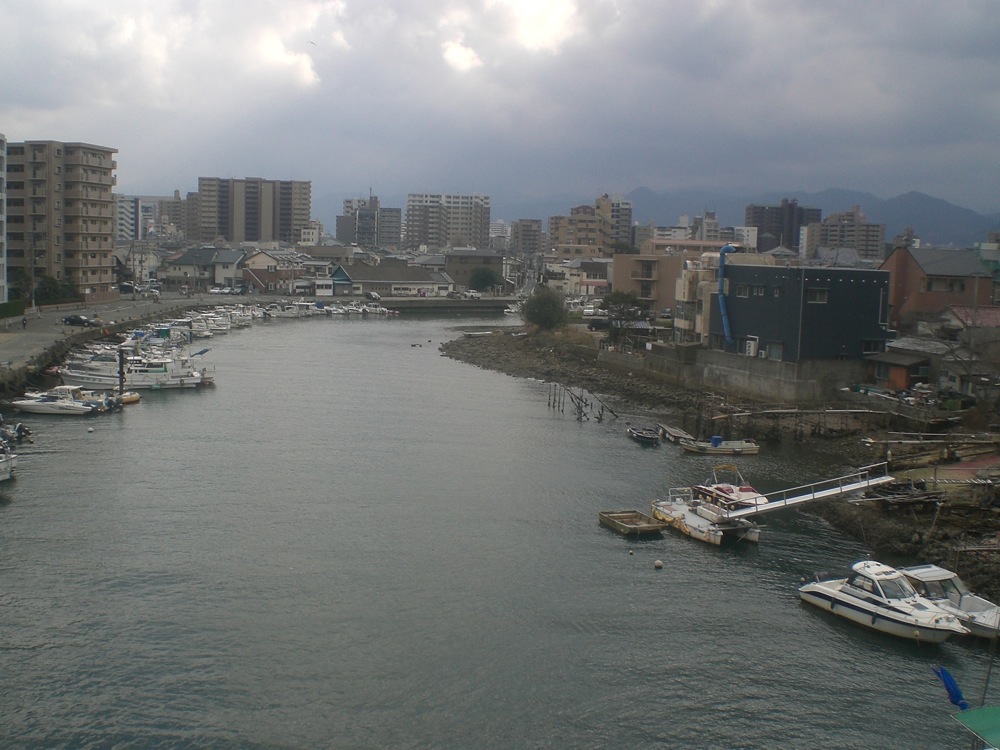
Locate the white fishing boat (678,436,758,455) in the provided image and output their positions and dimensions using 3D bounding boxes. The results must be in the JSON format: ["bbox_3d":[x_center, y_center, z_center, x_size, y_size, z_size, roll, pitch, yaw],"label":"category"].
[{"bbox_3d":[15.151,4.889,76.103,5.600,1.200,1.650,1,7,-10],"label":"white fishing boat"}]

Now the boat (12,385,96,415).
[{"bbox_3d":[-33.833,2.047,83.406,6.000,2.150,2.100,0,7,-12],"label":"boat"}]

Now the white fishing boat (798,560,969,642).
[{"bbox_3d":[14.784,8.383,41.654,2.450,2.200,7.200,-2,7,-27],"label":"white fishing boat"}]

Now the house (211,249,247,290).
[{"bbox_3d":[-59.186,-23.005,242.258,5.310,8.890,6.800,3,7,12],"label":"house"}]

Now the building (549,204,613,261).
[{"bbox_3d":[26.089,-40.212,343.000,14.500,27.300,12.000,4,7,18],"label":"building"}]

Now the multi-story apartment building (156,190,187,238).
[{"bbox_3d":[-237.828,-108.534,796.000,19.000,48.000,14.000,-1,7,-27],"label":"multi-story apartment building"}]

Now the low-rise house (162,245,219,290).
[{"bbox_3d":[-66.507,-22.895,238.847,11.350,8.980,7.300,3,7,12],"label":"low-rise house"}]

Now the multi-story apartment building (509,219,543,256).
[{"bbox_3d":[17.171,-85.791,725.000,16.500,34.000,14.000,0,6,-12],"label":"multi-story apartment building"}]

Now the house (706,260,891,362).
[{"bbox_3d":[29.517,-6.382,109.041,10.600,8.680,14.020,-1,7,-25],"label":"house"}]

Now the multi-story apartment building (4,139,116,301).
[{"bbox_3d":[-76.796,-26.556,191.735,14.610,26.380,10.940,3,7,12],"label":"multi-story apartment building"}]

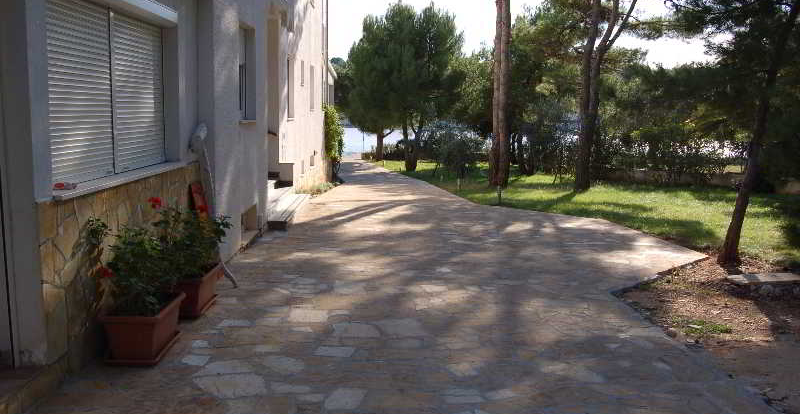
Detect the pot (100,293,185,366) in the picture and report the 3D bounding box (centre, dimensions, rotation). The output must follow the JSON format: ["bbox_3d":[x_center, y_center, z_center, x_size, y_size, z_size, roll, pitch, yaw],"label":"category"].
[{"bbox_3d":[-1.654,0.781,4.761,0.368,0.292,0.577,1,7,-1],"label":"pot"}]

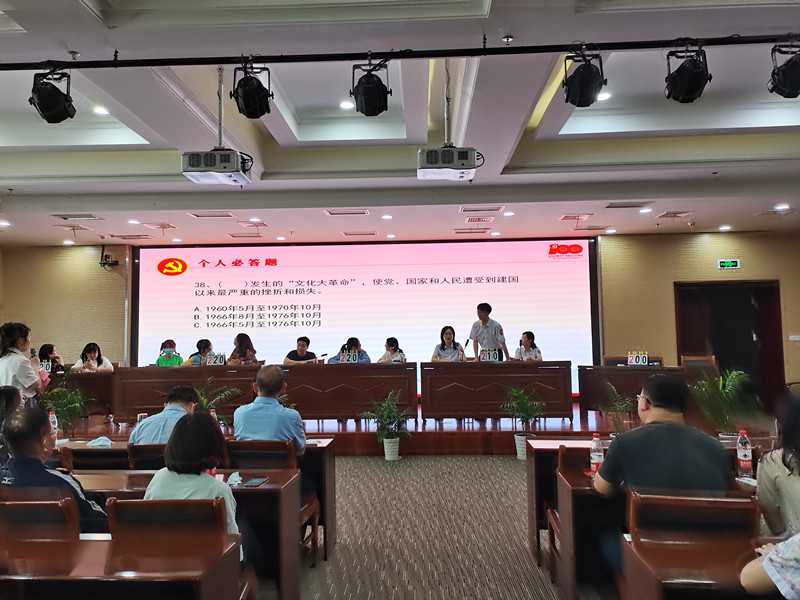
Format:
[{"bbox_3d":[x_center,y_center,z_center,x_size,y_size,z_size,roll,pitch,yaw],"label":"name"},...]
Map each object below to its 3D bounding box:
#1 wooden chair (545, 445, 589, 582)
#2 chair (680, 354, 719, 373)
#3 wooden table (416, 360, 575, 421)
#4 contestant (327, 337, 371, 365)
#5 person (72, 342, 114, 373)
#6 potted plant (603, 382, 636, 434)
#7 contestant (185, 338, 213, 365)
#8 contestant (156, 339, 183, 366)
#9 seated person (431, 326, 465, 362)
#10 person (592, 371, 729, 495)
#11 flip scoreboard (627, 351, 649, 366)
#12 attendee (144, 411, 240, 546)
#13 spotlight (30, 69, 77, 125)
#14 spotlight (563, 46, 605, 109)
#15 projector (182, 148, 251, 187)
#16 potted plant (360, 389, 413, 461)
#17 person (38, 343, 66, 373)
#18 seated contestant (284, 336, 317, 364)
[{"bbox_3d":[1.114,1.254,3.462,0.440,0.880,0.490,-1,-4,2],"label":"wooden chair"},{"bbox_3d":[4.063,1.197,8.152,0.500,0.860,0.550,-1,-3,2],"label":"chair"},{"bbox_3d":[1.294,1.257,8.246,1.980,0.807,0.594,-1,-4,3],"label":"wooden table"},{"bbox_3d":[-0.718,1.130,8.701,0.614,1.178,0.693,0,-4,-12],"label":"contestant"},{"bbox_3d":[-4.598,1.226,9.014,0.600,1.170,0.750,-1,-3,0],"label":"person"},{"bbox_3d":[2.583,1.408,7.040,0.450,0.920,0.450,-1,-3,2],"label":"potted plant"},{"bbox_3d":[-3.071,1.221,9.215,0.480,1.227,0.680,0,-4,-16],"label":"contestant"},{"bbox_3d":[-3.547,1.225,9.234,0.440,1.235,0.680,-1,-4,2],"label":"contestant"},{"bbox_3d":[0.726,1.044,8.656,0.505,1.307,0.673,-1,-4,1],"label":"seated person"},{"bbox_3d":[1.057,0.948,2.527,0.515,1.277,0.693,-1,-4,-1],"label":"person"},{"bbox_3d":[3.075,0.760,7.717,0.257,0.198,0.119,-1,-4,3],"label":"flip scoreboard"},{"bbox_3d":[-0.826,1.077,2.647,0.470,1.178,0.720,-1,-4,7],"label":"attendee"},{"bbox_3d":[-2.435,-1.419,4.211,0.270,0.340,0.290,-3,-4,27],"label":"spotlight"},{"bbox_3d":[1.238,-1.493,4.032,0.265,0.360,0.280,0,-4,-13],"label":"spotlight"},{"bbox_3d":[-1.545,-1.126,5.152,0.490,0.185,0.400,-1,-4,2],"label":"projector"},{"bbox_3d":[-0.167,1.494,7.239,0.614,0.861,0.574,-1,-4,3],"label":"potted plant"},{"bbox_3d":[-5.285,1.246,9.088,0.500,1.160,0.750,0,-4,-18],"label":"person"},{"bbox_3d":[-1.466,1.159,8.855,0.540,1.190,0.750,-1,-3,0],"label":"seated contestant"}]

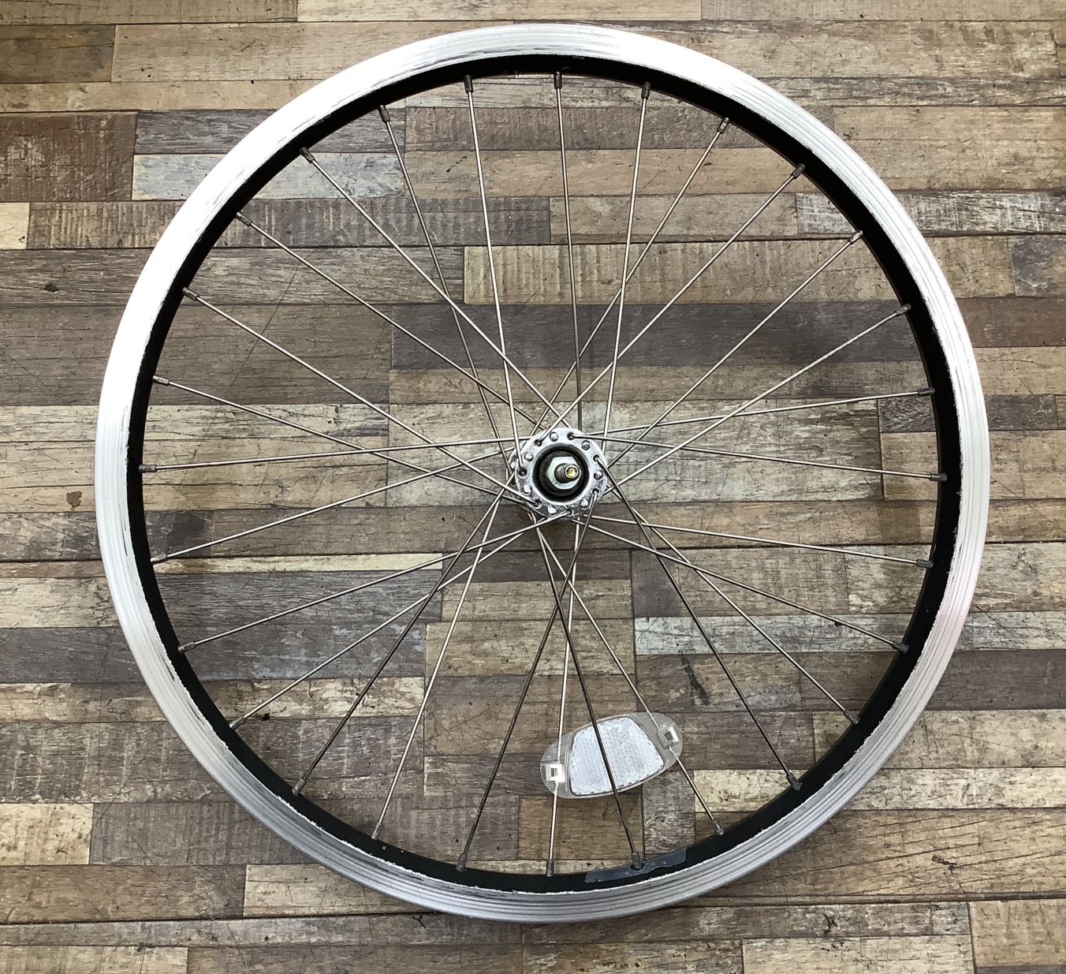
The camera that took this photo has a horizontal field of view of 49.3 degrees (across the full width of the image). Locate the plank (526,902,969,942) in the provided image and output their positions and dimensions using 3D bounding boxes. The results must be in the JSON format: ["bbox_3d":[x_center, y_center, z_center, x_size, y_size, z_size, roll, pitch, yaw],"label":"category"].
[{"bbox_3d":[0.105,0.215,0.577,0.220,0.010,0.016,-1,76,-1],"label":"plank"}]

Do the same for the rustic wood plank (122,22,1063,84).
[{"bbox_3d":[0.033,-0.264,0.714,0.574,0.012,0.039,-1,76,-1],"label":"rustic wood plank"}]

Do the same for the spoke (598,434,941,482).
[{"bbox_3d":[0.114,-0.013,0.553,0.187,0.004,0.004,5,89,-14],"label":"spoke"}]

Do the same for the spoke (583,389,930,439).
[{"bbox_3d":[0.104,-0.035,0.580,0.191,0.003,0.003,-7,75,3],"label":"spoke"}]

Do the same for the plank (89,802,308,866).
[{"bbox_3d":[-0.168,0.178,0.599,0.115,0.012,0.030,-1,76,-1],"label":"plank"}]

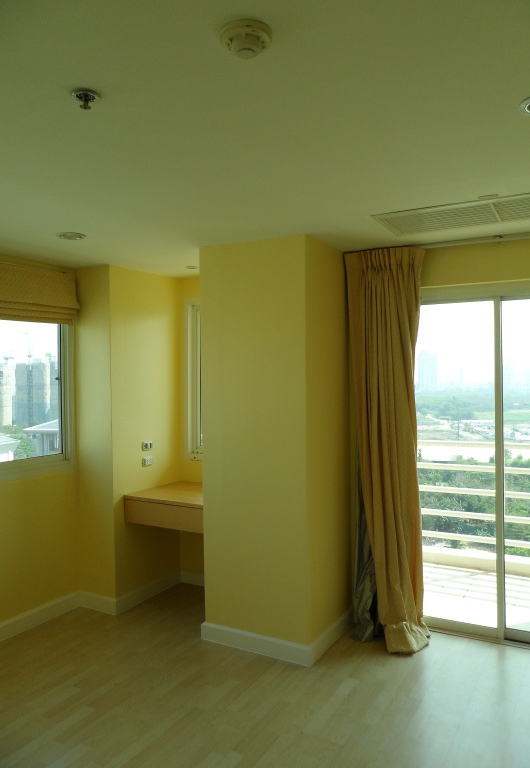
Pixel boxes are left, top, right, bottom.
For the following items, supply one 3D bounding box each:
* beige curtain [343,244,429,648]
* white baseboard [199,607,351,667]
[{"bbox_3d":[0.718,0.365,3.452,0.512,2.352,0.304,0,1,29],"label":"beige curtain"},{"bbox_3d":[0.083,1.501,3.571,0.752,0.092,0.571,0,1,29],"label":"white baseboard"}]

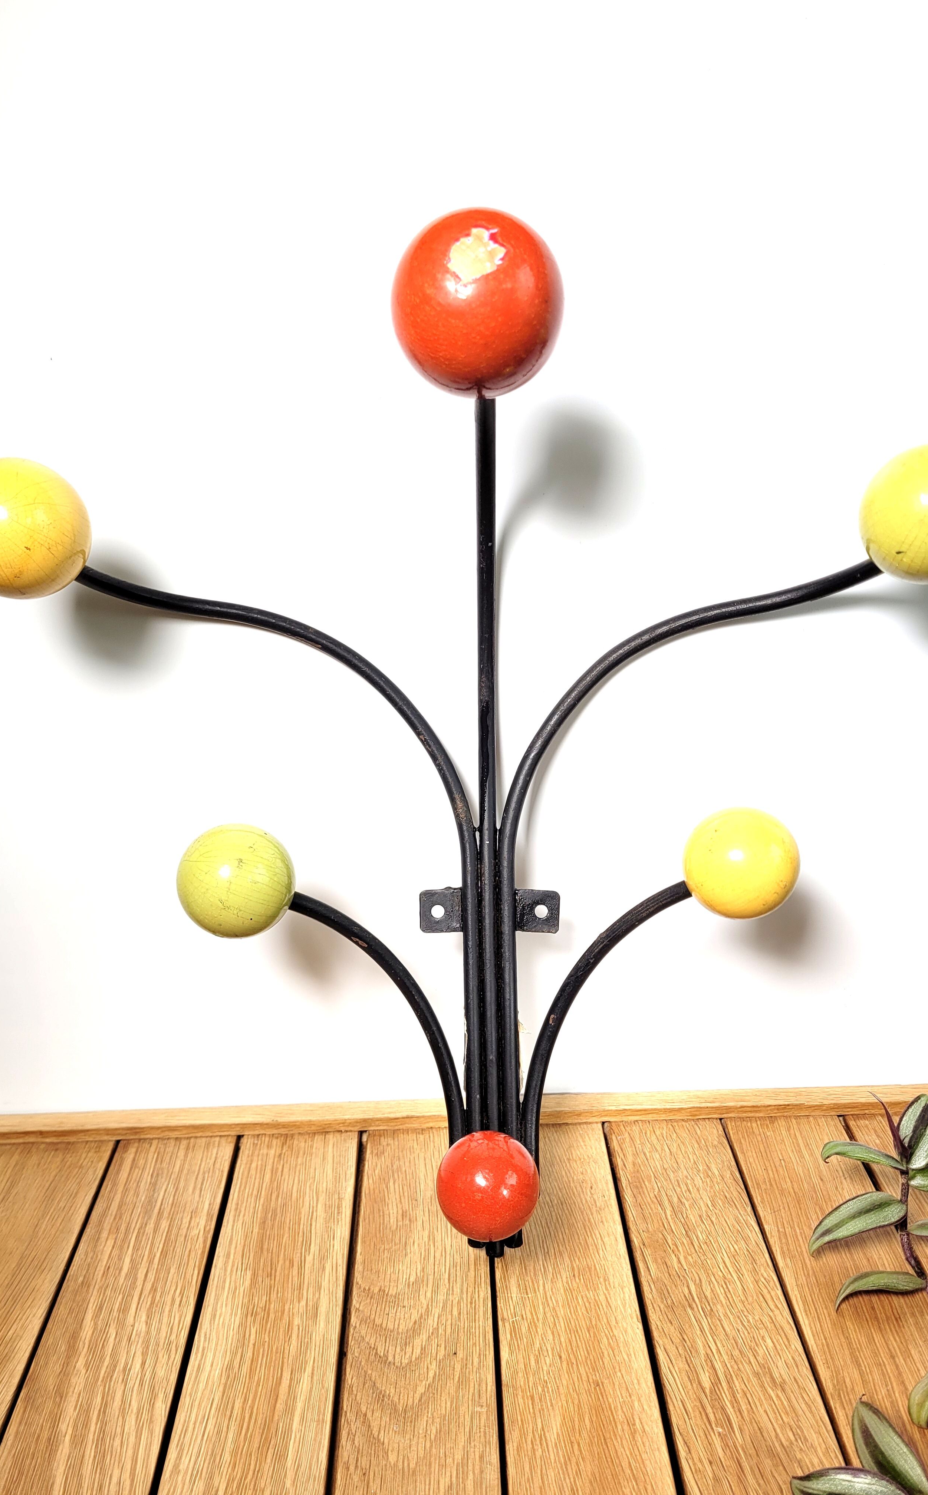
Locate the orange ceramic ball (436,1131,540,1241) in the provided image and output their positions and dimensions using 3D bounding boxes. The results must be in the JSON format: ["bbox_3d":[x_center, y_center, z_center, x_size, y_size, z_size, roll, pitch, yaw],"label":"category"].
[{"bbox_3d":[0.011,0.192,0.493,0.045,0.045,0.045,-1,20,0],"label":"orange ceramic ball"}]

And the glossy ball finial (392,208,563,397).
[{"bbox_3d":[0.005,-0.169,0.428,0.066,0.066,0.066,-2,20,-1],"label":"glossy ball finial"}]

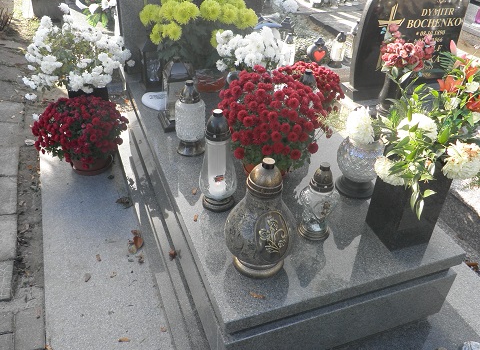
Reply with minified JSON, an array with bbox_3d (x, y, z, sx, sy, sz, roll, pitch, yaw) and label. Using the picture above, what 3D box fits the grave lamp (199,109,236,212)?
[{"bbox_3d":[-0.068,-0.050,1.454,0.133,0.351,0.133,2,35,-1],"label":"grave lamp"}]

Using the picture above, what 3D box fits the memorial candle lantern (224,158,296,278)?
[{"bbox_3d":[0.066,0.113,1.271,0.195,0.360,0.195,-7,36,-14],"label":"memorial candle lantern"}]

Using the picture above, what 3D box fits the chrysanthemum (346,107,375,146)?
[{"bbox_3d":[0.423,-0.170,1.552,0.100,0.120,0.100,-10,37,-18],"label":"chrysanthemum"}]

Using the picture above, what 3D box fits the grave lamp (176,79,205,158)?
[{"bbox_3d":[-0.197,-0.231,1.753,0.124,0.295,0.124,-10,37,-18],"label":"grave lamp"}]

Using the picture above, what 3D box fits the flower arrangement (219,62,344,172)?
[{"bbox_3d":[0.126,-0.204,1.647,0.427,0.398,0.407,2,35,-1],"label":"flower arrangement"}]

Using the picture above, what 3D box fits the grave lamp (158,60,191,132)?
[{"bbox_3d":[-0.273,-0.362,1.940,0.163,0.289,0.163,-10,37,-18],"label":"grave lamp"}]

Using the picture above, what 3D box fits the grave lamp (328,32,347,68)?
[{"bbox_3d":[0.718,-0.923,3.244,0.105,0.240,0.105,-10,37,-18],"label":"grave lamp"}]

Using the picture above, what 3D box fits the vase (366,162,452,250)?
[{"bbox_3d":[0.518,0.062,1.369,0.143,0.310,0.144,-10,37,-18],"label":"vase"}]

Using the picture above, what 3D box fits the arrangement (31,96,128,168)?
[{"bbox_3d":[-0.791,-0.194,2.214,0.460,0.340,0.450,-10,37,-18],"label":"arrangement"}]

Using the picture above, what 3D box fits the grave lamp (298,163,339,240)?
[{"bbox_3d":[0.256,0.077,1.423,0.118,0.260,0.118,2,35,-1],"label":"grave lamp"}]

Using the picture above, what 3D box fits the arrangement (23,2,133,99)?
[{"bbox_3d":[-0.870,-0.565,2.396,0.570,0.600,0.520,-10,37,-18],"label":"arrangement"}]

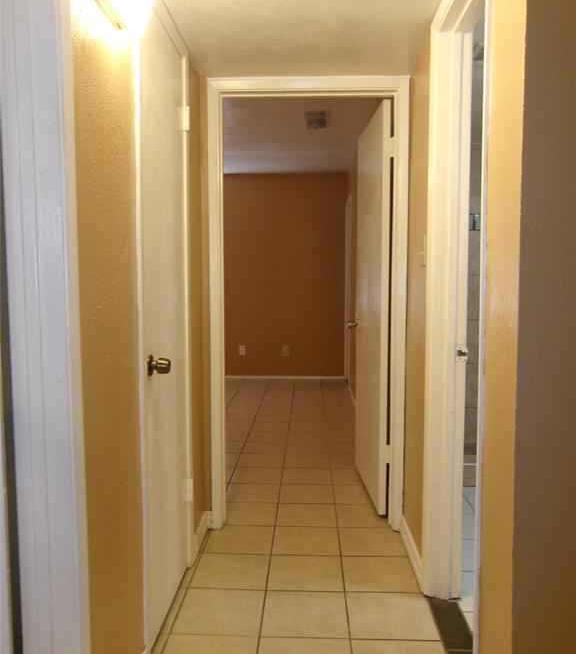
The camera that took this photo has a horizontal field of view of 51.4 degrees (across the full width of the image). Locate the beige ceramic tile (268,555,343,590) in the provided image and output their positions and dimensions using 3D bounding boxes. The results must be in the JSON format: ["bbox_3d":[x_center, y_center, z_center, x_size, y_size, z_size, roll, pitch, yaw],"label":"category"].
[{"bbox_3d":[0.073,1.020,2.479,0.302,0.010,0.302,0,5,2],"label":"beige ceramic tile"}]

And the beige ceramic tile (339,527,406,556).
[{"bbox_3d":[0.387,0.992,2.757,0.298,0.010,0.307,0,4,2],"label":"beige ceramic tile"}]

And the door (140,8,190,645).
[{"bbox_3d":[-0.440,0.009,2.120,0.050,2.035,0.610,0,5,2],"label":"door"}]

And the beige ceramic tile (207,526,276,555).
[{"bbox_3d":[-0.221,0.990,2.779,0.310,0.010,0.307,0,4,2],"label":"beige ceramic tile"}]

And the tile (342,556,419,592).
[{"bbox_3d":[0.377,1.014,2.450,0.301,0.010,0.307,0,4,2],"label":"tile"}]

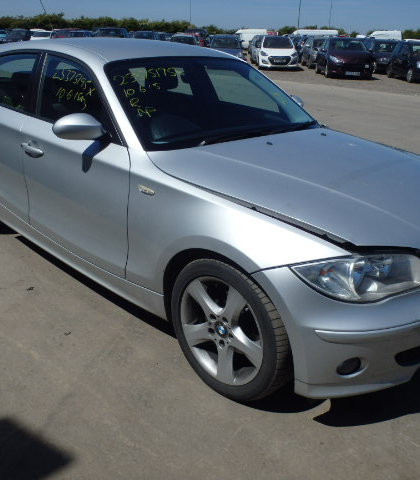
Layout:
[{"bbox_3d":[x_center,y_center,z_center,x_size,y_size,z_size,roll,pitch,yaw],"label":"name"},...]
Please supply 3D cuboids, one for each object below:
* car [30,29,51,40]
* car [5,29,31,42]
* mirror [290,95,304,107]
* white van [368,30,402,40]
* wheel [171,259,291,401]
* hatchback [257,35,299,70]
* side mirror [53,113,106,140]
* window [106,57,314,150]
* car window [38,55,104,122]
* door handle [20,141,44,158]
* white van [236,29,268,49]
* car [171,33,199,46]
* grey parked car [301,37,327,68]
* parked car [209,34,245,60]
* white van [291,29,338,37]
[{"bbox_3d":[-13.874,-16.490,42.500,1.750,1.480,4.300,-6,23,-20],"label":"car"},{"bbox_3d":[-20.715,-21.965,56.000,1.780,1.500,4.300,0,22,-3],"label":"car"},{"bbox_3d":[0.600,-0.960,3.674,0.250,0.160,0.150,-18,29,-41],"label":"mirror"},{"bbox_3d":[18.662,-21.844,57.000,4.700,2.200,1.950,-4,22,-14],"label":"white van"},{"bbox_3d":[0.108,0.354,2.179,0.215,0.630,0.630,-18,29,-40],"label":"wheel"},{"bbox_3d":[3.180,-9.061,25.000,1.770,1.470,4.250,3,22,2],"label":"hatchback"},{"bbox_3d":[-0.613,-0.531,2.433,0.220,0.135,0.140,-18,29,-40],"label":"side mirror"},{"bbox_3d":[0.058,-0.825,2.997,1.390,0.120,0.710,-18,64,-41],"label":"window"},{"bbox_3d":[-0.688,-0.759,2.664,0.770,0.380,0.060,22,13,42],"label":"car window"},{"bbox_3d":[-0.994,-0.505,2.907,0.055,0.050,0.240,-18,29,-40],"label":"door handle"},{"bbox_3d":[3.686,-20.488,53.000,4.300,2.000,1.830,-4,22,-14],"label":"white van"},{"bbox_3d":[-1.699,-12.978,34.500,1.760,1.470,4.200,4,22,8],"label":"car"},{"bbox_3d":[5.780,-9.779,27.100,1.760,1.480,4.300,2,22,1],"label":"grey parked car"},{"bbox_3d":[0.830,-9.722,26.600,1.750,1.490,4.200,1,22,-2],"label":"parked car"},{"bbox_3d":[9.364,-18.373,48.000,4.900,2.000,1.950,-4,22,-14],"label":"white van"}]

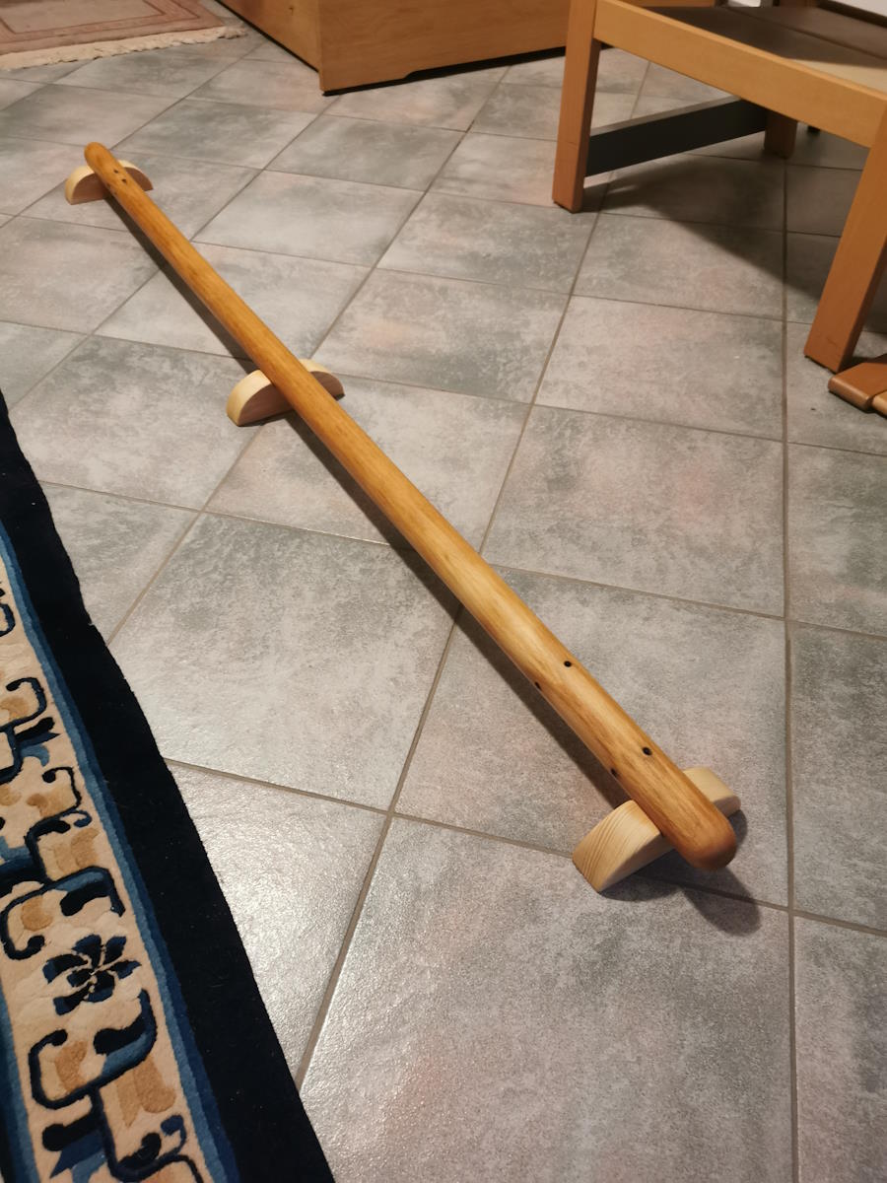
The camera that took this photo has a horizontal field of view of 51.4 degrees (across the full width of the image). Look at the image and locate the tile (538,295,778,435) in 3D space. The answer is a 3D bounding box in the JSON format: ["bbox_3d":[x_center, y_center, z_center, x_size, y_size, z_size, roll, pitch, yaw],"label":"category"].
[{"bbox_3d":[0.319,-0.328,1.317,0.320,0.010,0.320,11,46,10],"label":"tile"}]

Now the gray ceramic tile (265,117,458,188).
[{"bbox_3d":[-0.141,-0.842,1.769,0.304,0.010,0.304,11,46,10],"label":"gray ceramic tile"}]

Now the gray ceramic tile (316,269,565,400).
[{"bbox_3d":[0.004,-0.389,1.371,0.320,0.010,0.320,11,46,10],"label":"gray ceramic tile"}]

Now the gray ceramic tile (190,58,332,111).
[{"bbox_3d":[-0.362,-1.109,2.031,0.304,0.010,0.304,11,46,10],"label":"gray ceramic tile"}]

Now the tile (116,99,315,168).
[{"bbox_3d":[-0.439,-0.900,1.820,0.304,0.010,0.304,11,46,10],"label":"tile"}]

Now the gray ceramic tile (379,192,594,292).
[{"bbox_3d":[0.086,-0.610,1.595,0.320,0.010,0.320,11,46,10],"label":"gray ceramic tile"}]

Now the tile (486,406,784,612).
[{"bbox_3d":[0.237,-0.108,1.092,0.320,0.010,0.320,11,46,10],"label":"tile"}]

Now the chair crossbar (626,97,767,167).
[{"bbox_3d":[0.428,-0.829,1.662,0.453,0.068,0.028,-23,50,-22],"label":"chair crossbar"}]

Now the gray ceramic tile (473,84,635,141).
[{"bbox_3d":[0.234,-0.993,1.927,0.304,0.010,0.304,11,46,10],"label":"gray ceramic tile"}]

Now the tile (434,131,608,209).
[{"bbox_3d":[0.167,-0.830,1.820,0.320,0.010,0.320,11,46,10],"label":"tile"}]

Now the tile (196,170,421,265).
[{"bbox_3d":[-0.229,-0.671,1.649,0.320,0.010,0.320,11,46,10],"label":"tile"}]

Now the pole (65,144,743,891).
[{"bbox_3d":[-0.201,-0.271,1.136,0.143,0.074,1.554,-23,50,-22],"label":"pole"}]

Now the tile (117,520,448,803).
[{"bbox_3d":[-0.150,0.049,0.875,0.304,0.010,0.304,11,46,10],"label":"tile"}]

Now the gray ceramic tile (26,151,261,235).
[{"bbox_3d":[-0.543,-0.732,1.704,0.320,0.010,0.320,11,46,10],"label":"gray ceramic tile"}]

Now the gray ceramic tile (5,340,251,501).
[{"bbox_3d":[-0.392,-0.230,1.200,0.320,0.010,0.320,11,46,10],"label":"gray ceramic tile"}]

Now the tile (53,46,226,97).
[{"bbox_3d":[-0.660,-1.166,2.083,0.304,0.010,0.304,11,46,10],"label":"tile"}]

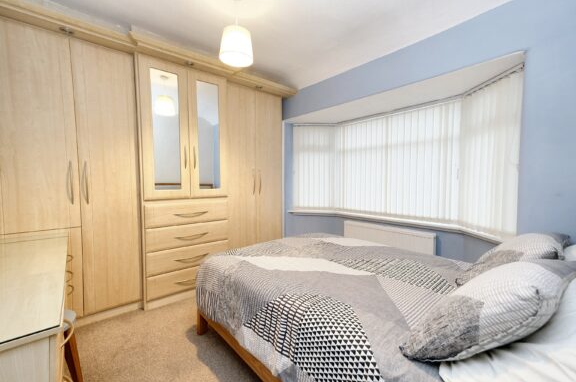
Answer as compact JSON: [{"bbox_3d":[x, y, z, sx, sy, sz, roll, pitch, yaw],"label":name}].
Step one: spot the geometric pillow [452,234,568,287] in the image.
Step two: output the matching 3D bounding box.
[{"bbox_3d":[1.323,0.392,1.402,0.670,0.180,0.470,-3,-26,-43],"label":"geometric pillow"}]

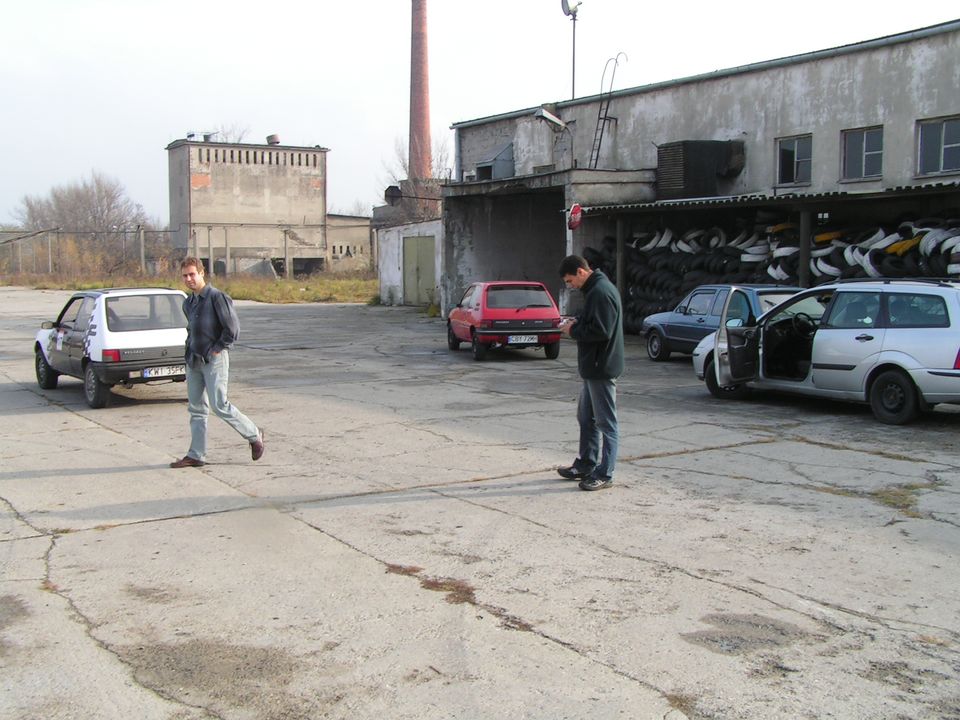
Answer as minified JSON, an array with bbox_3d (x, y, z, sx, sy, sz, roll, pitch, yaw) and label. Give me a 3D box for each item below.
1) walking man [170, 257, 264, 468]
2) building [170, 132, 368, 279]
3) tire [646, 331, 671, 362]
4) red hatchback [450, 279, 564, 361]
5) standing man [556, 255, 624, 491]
[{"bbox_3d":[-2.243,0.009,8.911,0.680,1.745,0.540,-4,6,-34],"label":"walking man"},{"bbox_3d":[-21.055,-14.442,105.137,18.500,13.200,8.000,-3,6,-31],"label":"building"},{"bbox_3d":[3.083,-0.261,18.147,0.170,0.560,0.560,-2,6,-21],"label":"tire"},{"bbox_3d":[0.368,-0.792,19.626,1.570,1.370,3.700,-1,5,-11],"label":"red hatchback"},{"bbox_3d":[0.819,0.074,8.013,0.470,1.750,0.520,-1,5,-9],"label":"standing man"}]

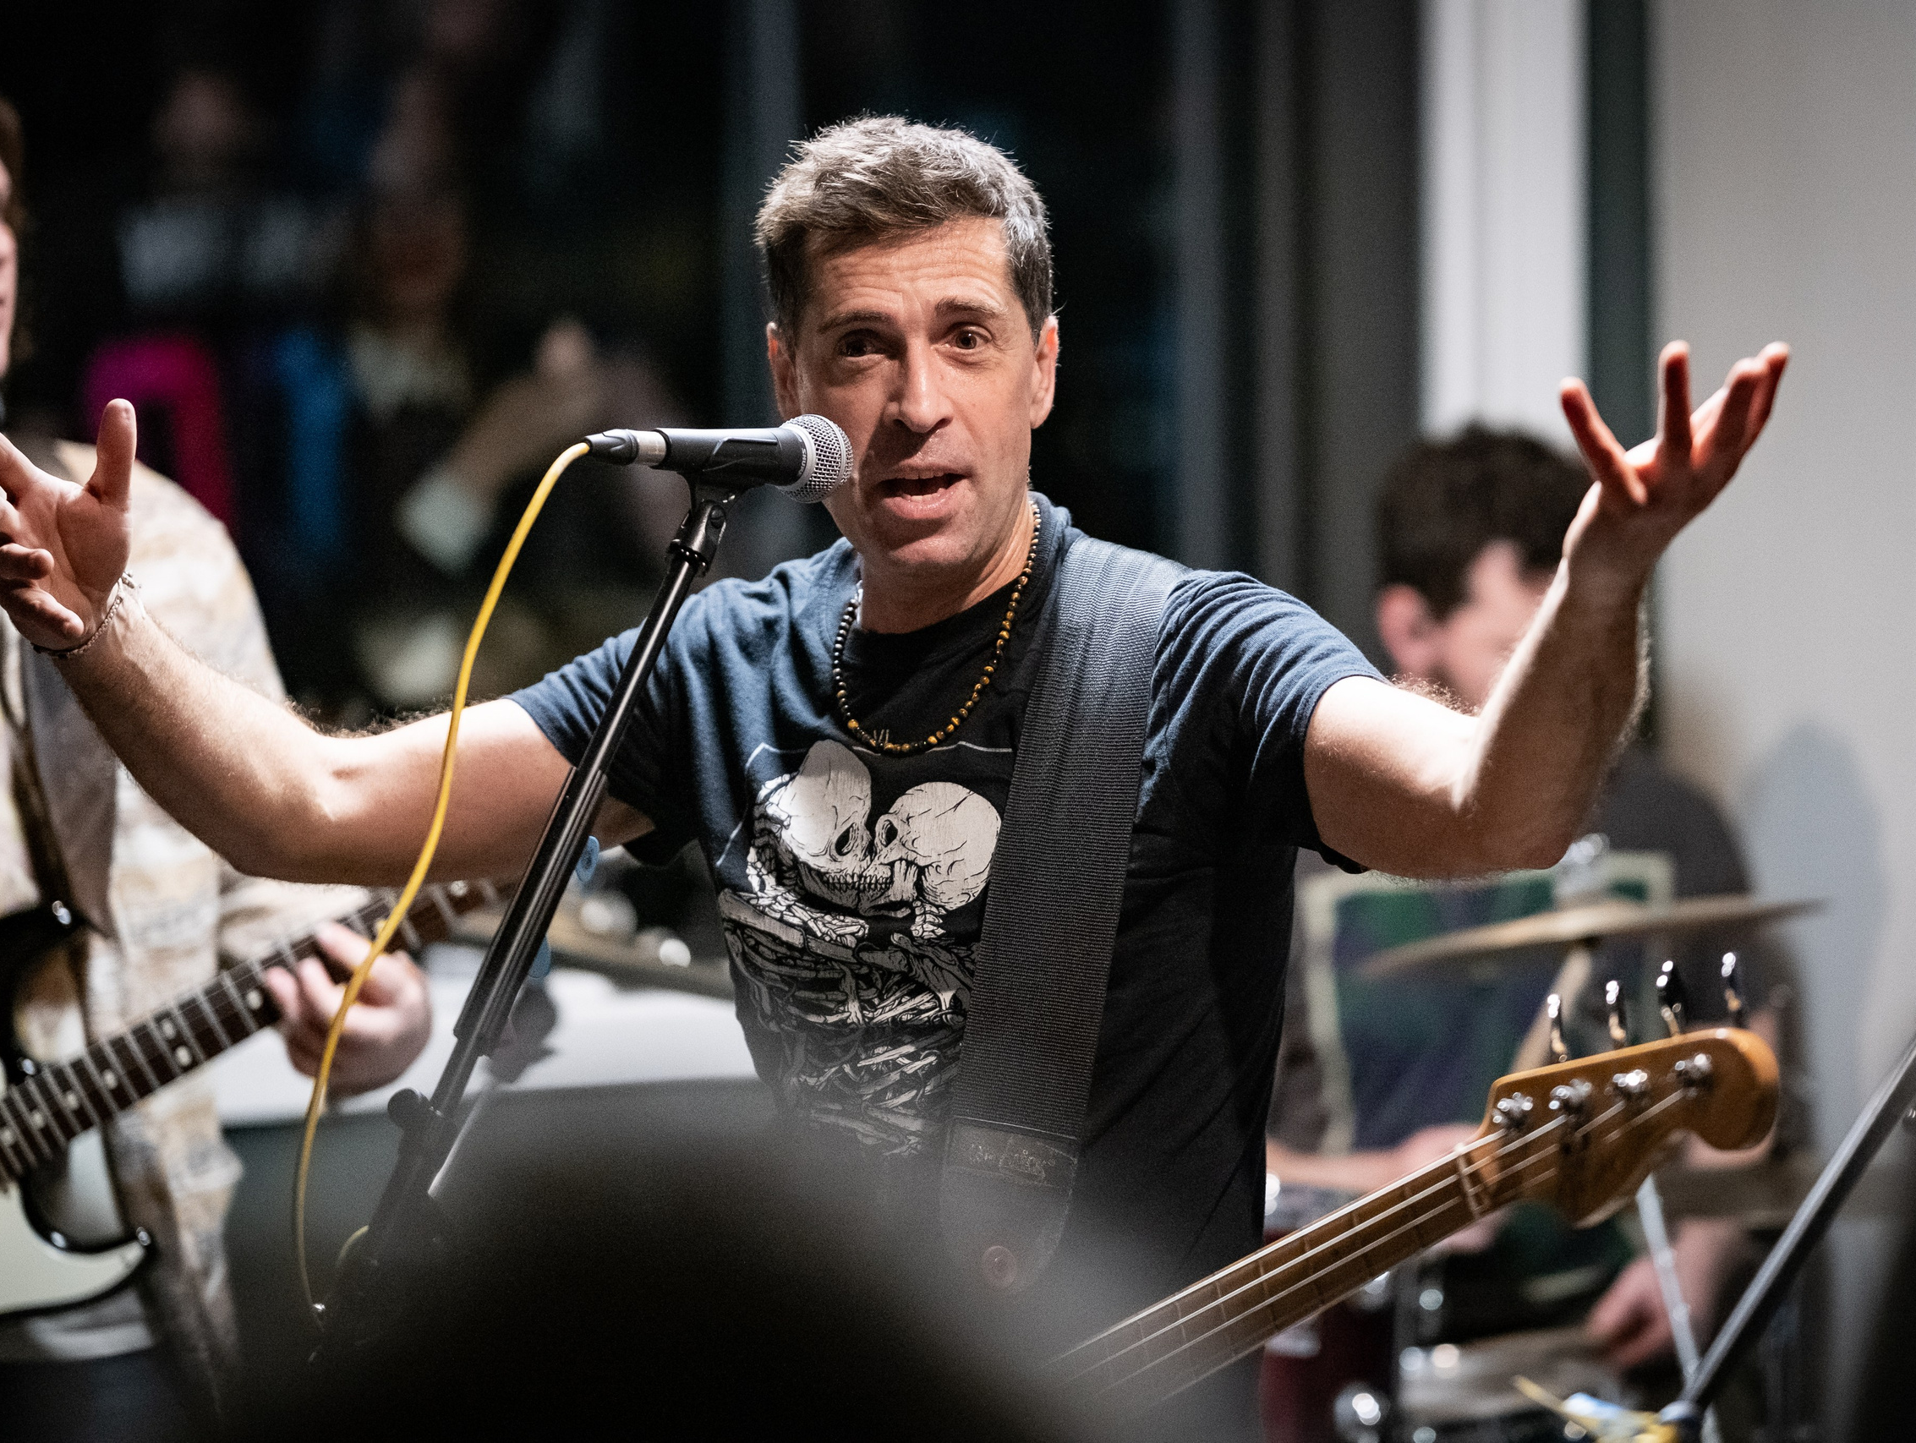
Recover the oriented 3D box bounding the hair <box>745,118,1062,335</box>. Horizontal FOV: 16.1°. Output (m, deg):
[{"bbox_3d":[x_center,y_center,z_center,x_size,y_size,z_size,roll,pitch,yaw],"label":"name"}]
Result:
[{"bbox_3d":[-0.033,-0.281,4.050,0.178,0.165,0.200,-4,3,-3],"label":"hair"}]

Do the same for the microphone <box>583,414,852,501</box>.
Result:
[{"bbox_3d":[-0.136,-0.150,3.815,0.052,0.053,0.205,4,2,40],"label":"microphone"}]

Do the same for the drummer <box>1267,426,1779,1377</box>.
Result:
[{"bbox_3d":[0.470,0.430,5.730,0.580,1.360,0.720,0,5,3],"label":"drummer"}]

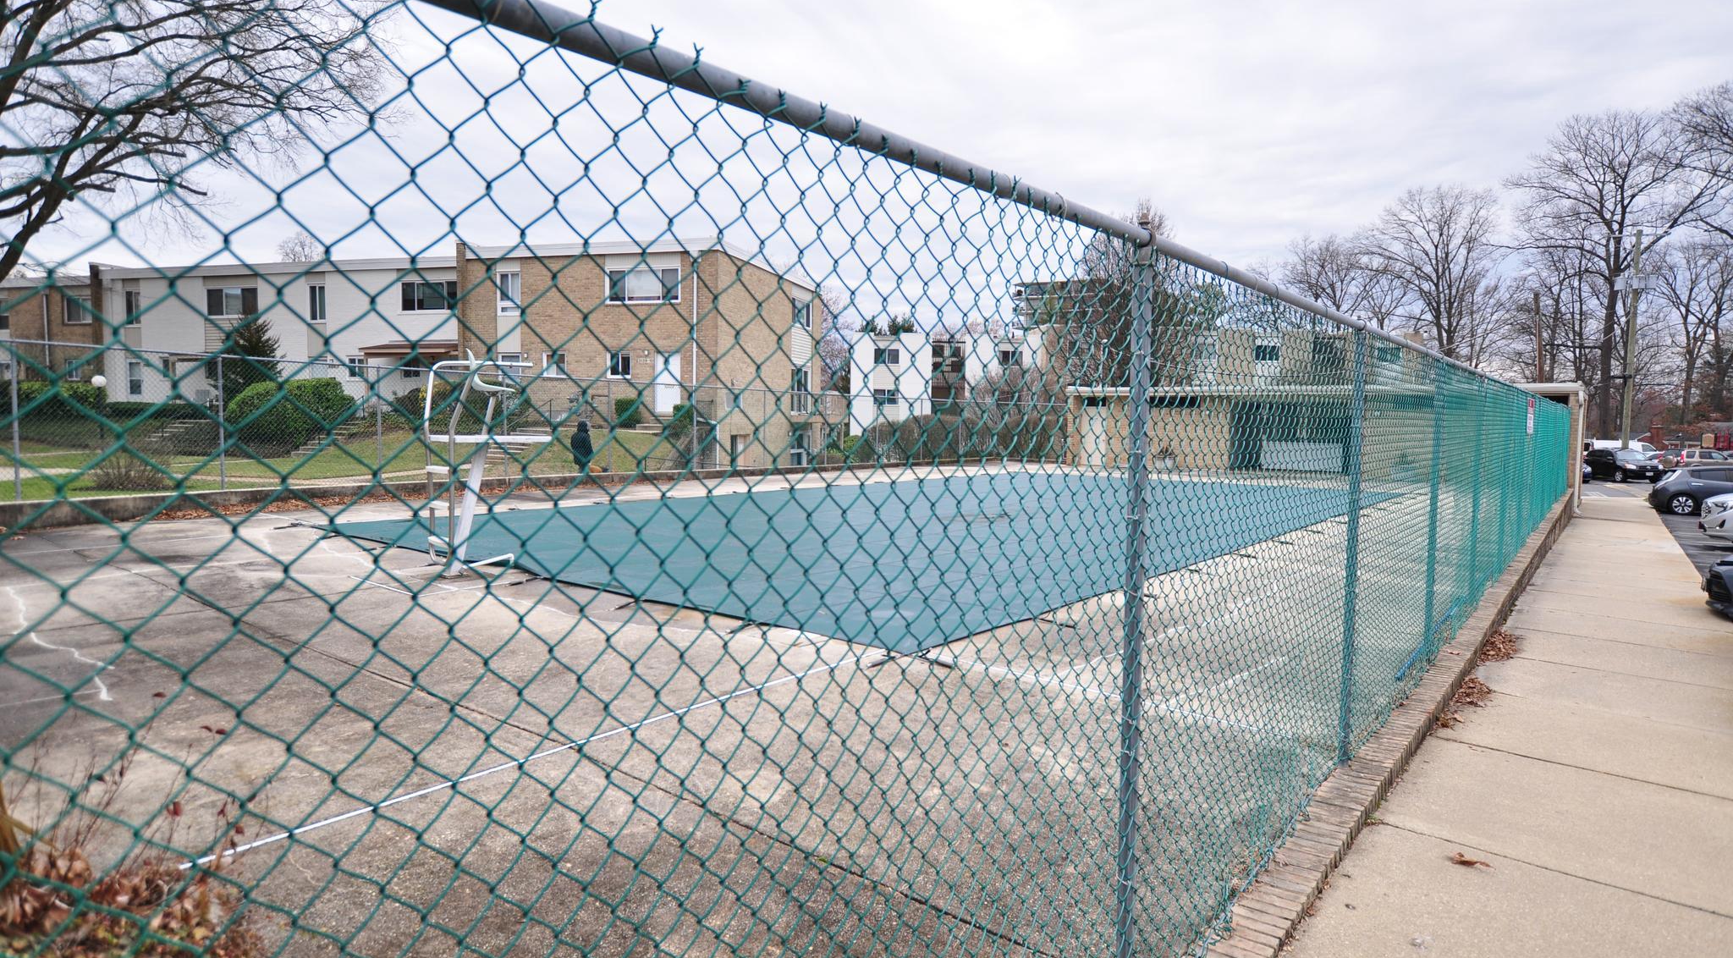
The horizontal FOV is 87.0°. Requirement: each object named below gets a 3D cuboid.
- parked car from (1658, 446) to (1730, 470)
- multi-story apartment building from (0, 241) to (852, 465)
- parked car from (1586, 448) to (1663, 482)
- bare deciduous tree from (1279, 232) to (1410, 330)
[{"bbox_3d":[50.446,-0.971,55.030,4.500,1.680,1.780,0,3,-4],"label":"parked car"},{"bbox_3d":[-20.486,-4.535,40.715,35.000,8.300,11.700,1,4,14],"label":"multi-story apartment building"},{"bbox_3d":[39.060,-0.690,47.035,1.820,1.660,4.600,1,4,20],"label":"parked car"},{"bbox_3d":[40.129,-11.170,77.459,10.300,19.285,10.300,2,4,27],"label":"bare deciduous tree"}]

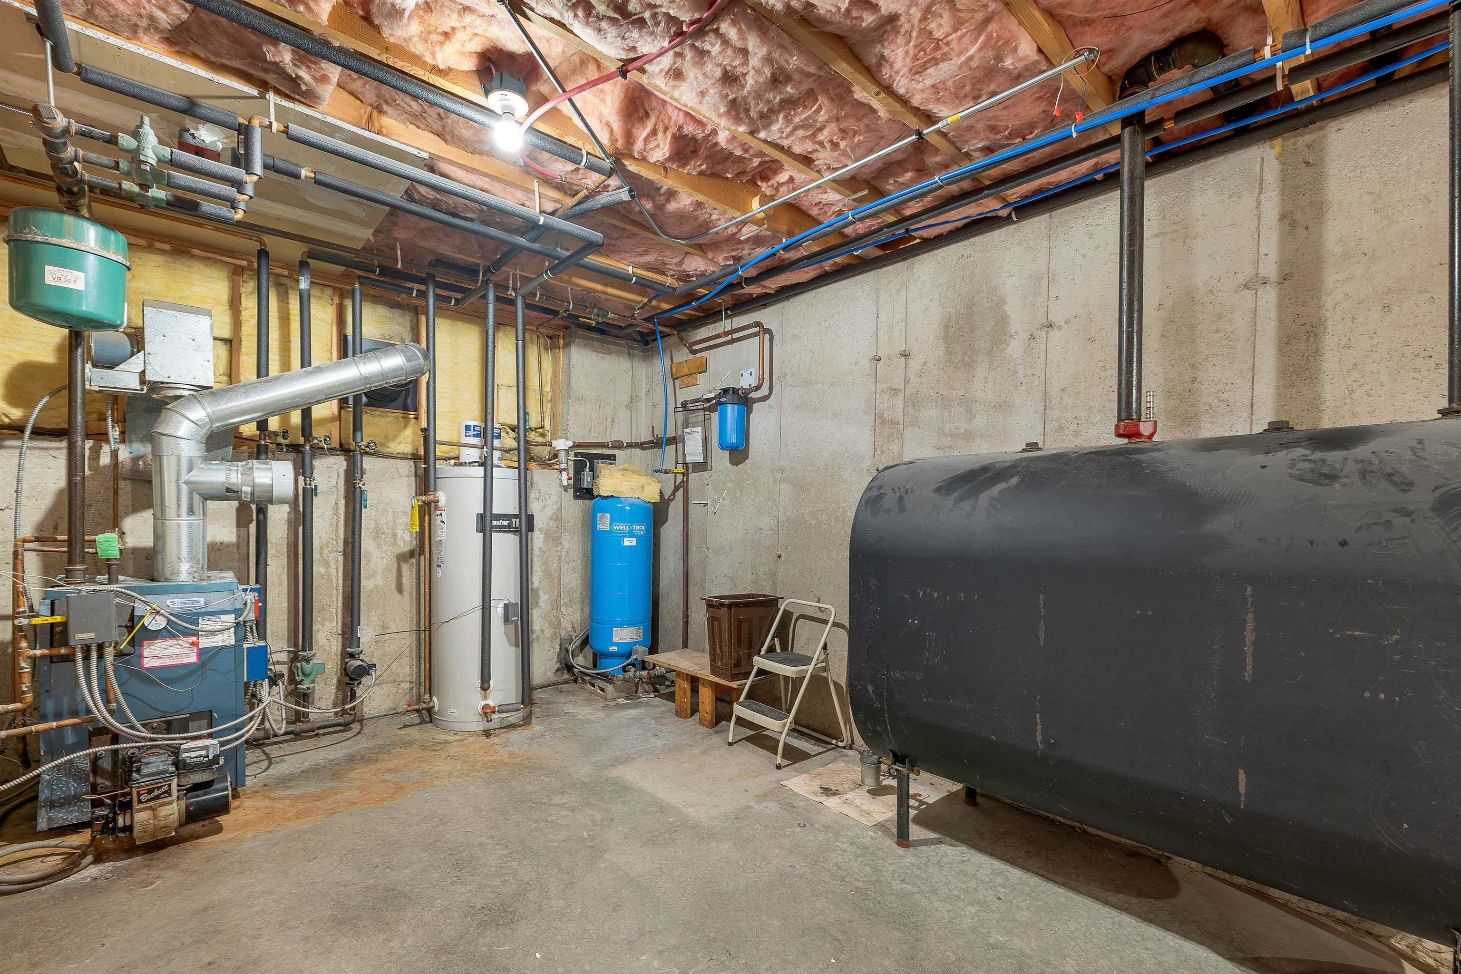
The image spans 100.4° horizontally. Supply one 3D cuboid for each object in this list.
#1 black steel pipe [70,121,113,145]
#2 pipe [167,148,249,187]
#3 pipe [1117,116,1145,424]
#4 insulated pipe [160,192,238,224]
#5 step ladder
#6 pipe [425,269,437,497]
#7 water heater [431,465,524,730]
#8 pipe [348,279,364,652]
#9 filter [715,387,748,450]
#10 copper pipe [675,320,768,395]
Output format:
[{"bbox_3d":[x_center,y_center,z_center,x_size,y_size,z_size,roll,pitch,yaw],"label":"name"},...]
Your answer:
[{"bbox_3d":[-1.696,-0.942,1.620,0.088,0.034,0.034,1,-1,-42],"label":"black steel pipe"},{"bbox_3d":[-1.548,-0.945,1.800,0.185,0.043,0.043,1,-1,-42],"label":"pipe"},{"bbox_3d":[1.206,-0.656,1.830,0.060,0.940,0.060,0,-1,45],"label":"pipe"},{"bbox_3d":[-1.744,-0.919,2.000,0.190,0.043,0.043,1,-1,-42],"label":"insulated pipe"},{"bbox_3d":[0.269,0.905,2.945,0.460,0.680,0.400,1,-1,-42],"label":"step ladder"},{"bbox_3d":[-1.522,-0.517,3.100,0.042,1.120,0.042,1,-1,-42],"label":"pipe"},{"bbox_3d":[-1.372,0.560,3.340,0.500,1.360,0.500,0,-1,45],"label":"water heater"},{"bbox_3d":[-1.891,-0.072,3.080,0.052,1.910,0.052,1,-1,-42],"label":"pipe"},{"bbox_3d":[0.005,-0.379,3.420,0.190,0.345,0.185,0,-1,0],"label":"filter"},{"bbox_3d":[-0.072,-0.727,3.520,0.110,0.430,0.740,1,-1,-42],"label":"copper pipe"}]

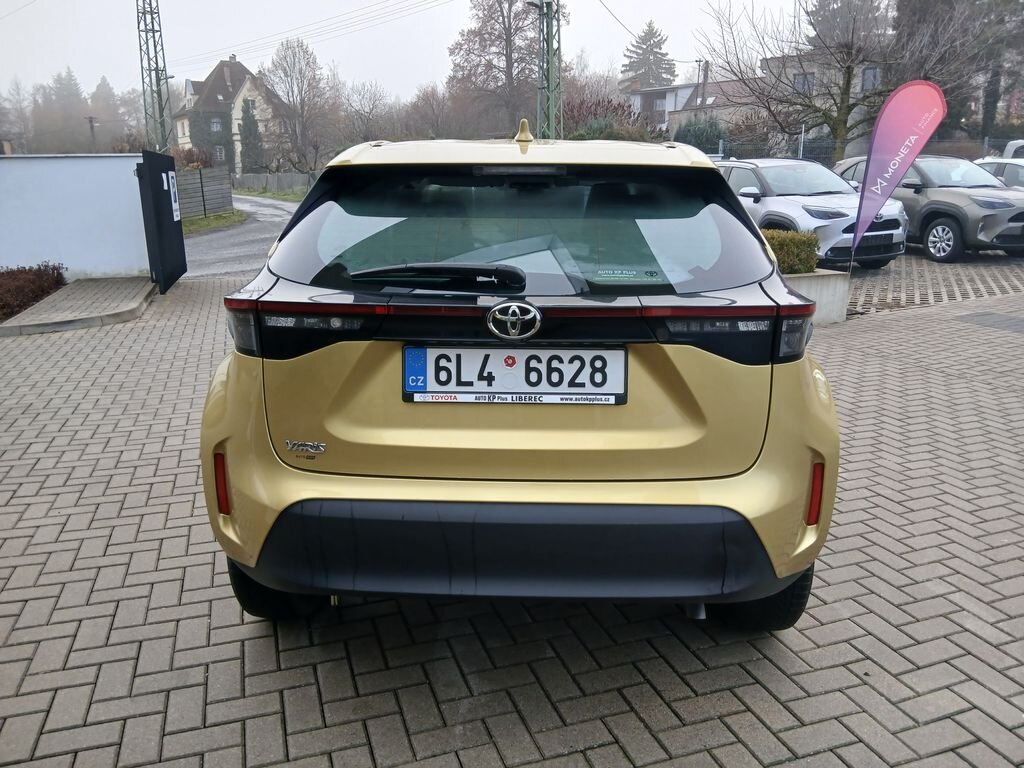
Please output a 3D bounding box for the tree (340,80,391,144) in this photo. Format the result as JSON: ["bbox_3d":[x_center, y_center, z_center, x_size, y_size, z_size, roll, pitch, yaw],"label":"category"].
[{"bbox_3d":[-12.953,-22.325,68.000,4.500,9.300,4.500,0,12,0],"label":"tree"}]

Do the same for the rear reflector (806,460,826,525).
[{"bbox_3d":[0.756,0.276,1.915,0.030,0.162,0.030,-5,15,-17],"label":"rear reflector"}]

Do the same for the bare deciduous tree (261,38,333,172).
[{"bbox_3d":[-21.575,-27.883,77.000,7.000,12.800,7.000,-1,14,0],"label":"bare deciduous tree"}]

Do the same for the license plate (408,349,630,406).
[{"bbox_3d":[0.006,-0.020,1.835,0.528,0.133,0.020,0,14,2],"label":"license plate"}]

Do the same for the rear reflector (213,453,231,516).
[{"bbox_3d":[-0.753,0.262,1.998,0.032,0.172,0.030,6,14,21],"label":"rear reflector"}]

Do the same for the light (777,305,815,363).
[{"bbox_3d":[0.690,-0.124,1.874,0.120,0.145,0.140,1,13,2],"label":"light"}]

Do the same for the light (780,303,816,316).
[{"bbox_3d":[0.689,-0.179,1.850,0.105,0.032,0.070,-2,14,-6],"label":"light"}]

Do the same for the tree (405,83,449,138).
[{"bbox_3d":[-8.350,-25.050,76.000,4.600,9.500,4.600,0,12,0],"label":"tree"}]

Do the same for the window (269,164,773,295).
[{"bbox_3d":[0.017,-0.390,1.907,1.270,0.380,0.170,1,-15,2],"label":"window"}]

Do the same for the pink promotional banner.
[{"bbox_3d":[4.221,-2.386,8.400,0.830,1.760,0.100,3,15,12],"label":"pink promotional banner"}]

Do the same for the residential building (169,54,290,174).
[{"bbox_3d":[-33.189,-32.006,91.000,11.300,13.400,11.000,-9,16,-29],"label":"residential building"}]

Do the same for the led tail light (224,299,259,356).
[{"bbox_3d":[-0.665,-0.139,1.895,0.108,0.142,0.115,3,14,11],"label":"led tail light"}]

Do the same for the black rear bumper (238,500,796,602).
[{"bbox_3d":[0.006,0.386,1.914,1.500,0.285,0.270,1,13,2],"label":"black rear bumper"}]

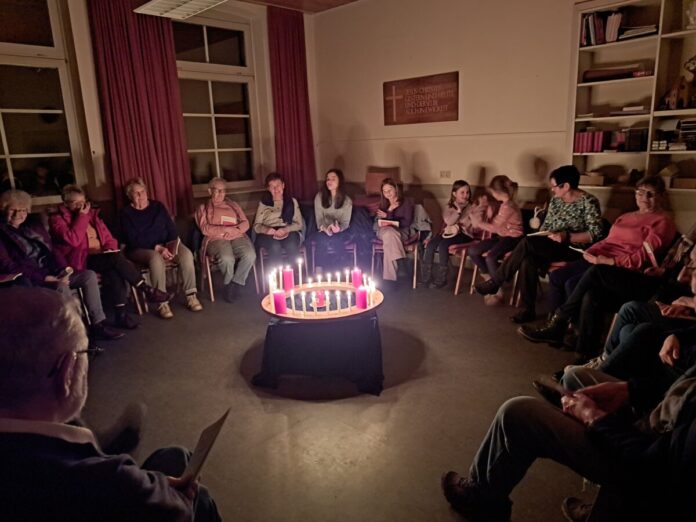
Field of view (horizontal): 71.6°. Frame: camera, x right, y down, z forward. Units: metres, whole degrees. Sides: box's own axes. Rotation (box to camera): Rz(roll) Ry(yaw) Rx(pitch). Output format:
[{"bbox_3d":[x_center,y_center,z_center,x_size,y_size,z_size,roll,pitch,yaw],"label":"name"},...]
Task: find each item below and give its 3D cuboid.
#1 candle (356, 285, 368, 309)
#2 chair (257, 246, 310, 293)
[{"bbox_3d":[0.091,0.222,3.019,0.070,0.125,0.070,-2,13,0],"label":"candle"},{"bbox_3d":[-0.659,-0.129,5.165,0.500,0.820,0.540,-3,13,-4],"label":"chair"}]

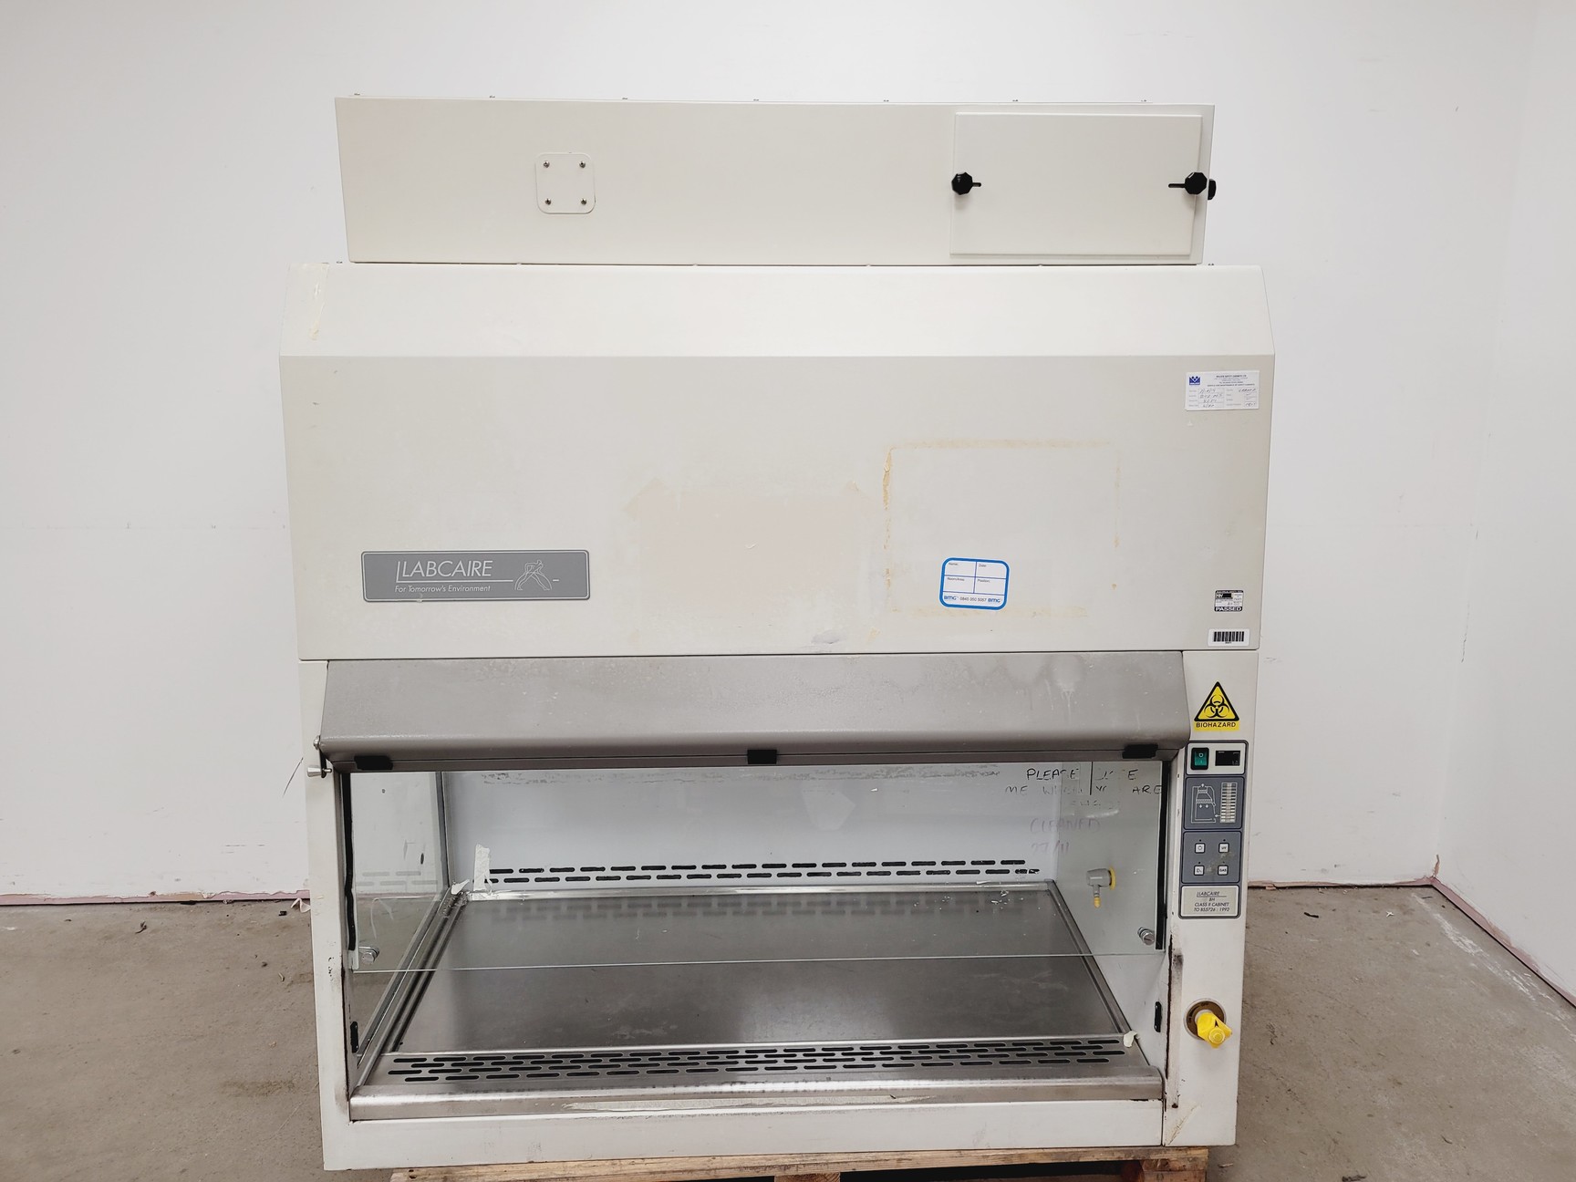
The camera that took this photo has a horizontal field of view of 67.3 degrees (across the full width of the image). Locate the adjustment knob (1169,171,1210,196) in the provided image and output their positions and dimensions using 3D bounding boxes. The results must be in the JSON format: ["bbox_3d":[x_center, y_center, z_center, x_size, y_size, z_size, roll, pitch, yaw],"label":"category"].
[{"bbox_3d":[0.554,-0.561,1.636,0.043,0.029,0.040,-1,12,-2],"label":"adjustment knob"}]

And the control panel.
[{"bbox_3d":[0.614,0.345,1.702,0.090,0.264,0.008,-1,7,-2],"label":"control panel"}]

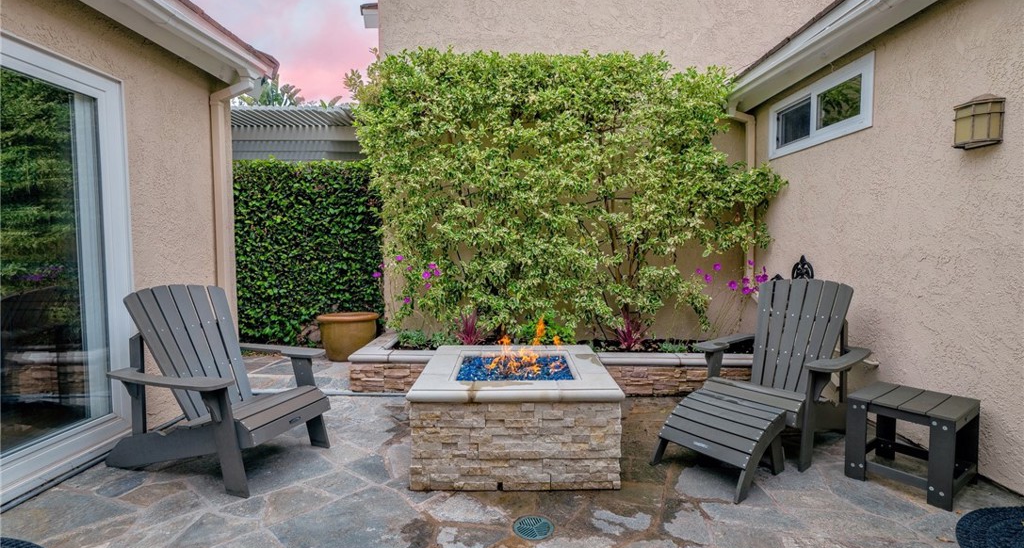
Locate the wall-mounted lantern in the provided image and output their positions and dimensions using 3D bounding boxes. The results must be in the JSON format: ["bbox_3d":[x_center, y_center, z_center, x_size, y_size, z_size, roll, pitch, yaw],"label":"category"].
[{"bbox_3d":[2.385,-0.775,2.353,0.119,0.271,0.184,0,4,0],"label":"wall-mounted lantern"}]

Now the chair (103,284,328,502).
[{"bbox_3d":[-1.610,0.544,2.519,1.029,0.964,0.750,1,4,18],"label":"chair"}]

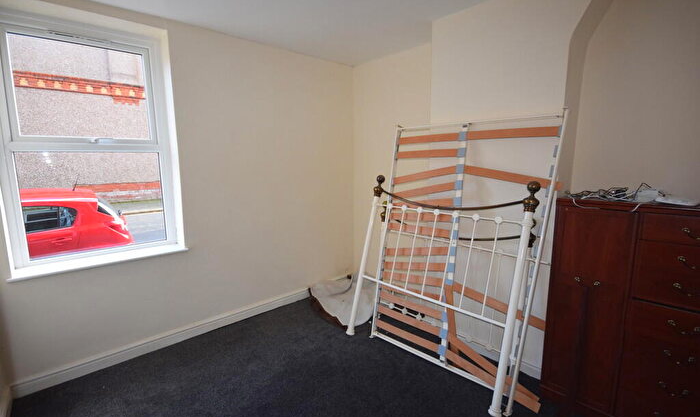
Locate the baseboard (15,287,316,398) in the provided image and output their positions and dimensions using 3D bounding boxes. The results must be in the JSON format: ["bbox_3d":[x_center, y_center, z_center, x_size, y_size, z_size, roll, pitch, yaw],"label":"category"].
[{"bbox_3d":[-1.229,1.066,2.914,2.653,0.107,0.027,-8,12,-41],"label":"baseboard"}]

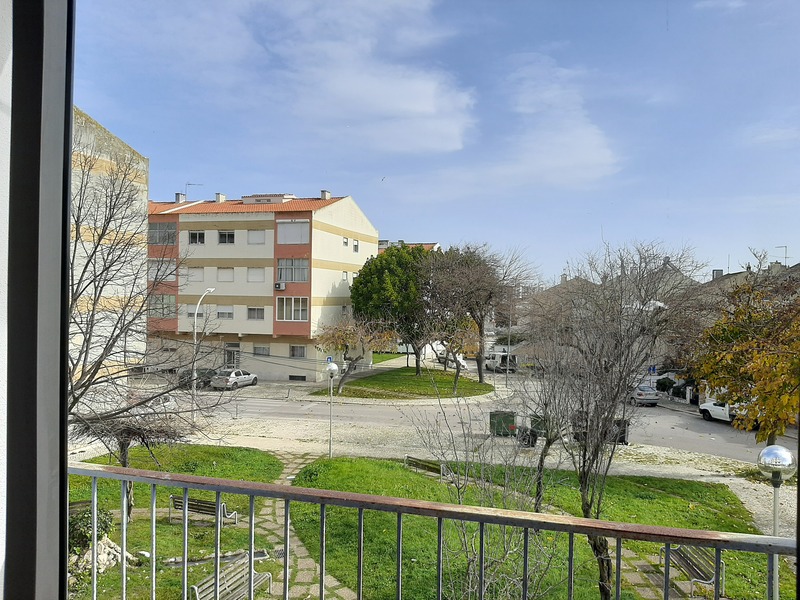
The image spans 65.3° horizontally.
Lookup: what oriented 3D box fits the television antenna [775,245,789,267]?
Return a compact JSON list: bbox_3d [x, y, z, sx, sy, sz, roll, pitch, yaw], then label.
[{"bbox_3d":[27.512,-3.209,45.000,1.010,1.587,0.600,1,1,0],"label":"television antenna"}]

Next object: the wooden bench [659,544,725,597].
[{"bbox_3d":[7.061,6.381,15.100,0.740,0.790,1.820,1,1,0],"label":"wooden bench"}]

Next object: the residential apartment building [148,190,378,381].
[{"bbox_3d":[-11.569,-1.734,56.895,14.930,15.560,15.237,1,1,17],"label":"residential apartment building"}]

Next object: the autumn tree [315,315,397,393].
[{"bbox_3d":[-3.008,3.616,42.177,5.543,5.272,5.543,1,1,0],"label":"autumn tree"}]

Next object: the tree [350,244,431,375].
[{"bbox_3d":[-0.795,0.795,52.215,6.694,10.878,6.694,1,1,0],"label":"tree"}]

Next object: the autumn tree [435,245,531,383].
[{"bbox_3d":[6.321,1.111,47.808,7.279,10.726,7.279,1,1,0],"label":"autumn tree"}]

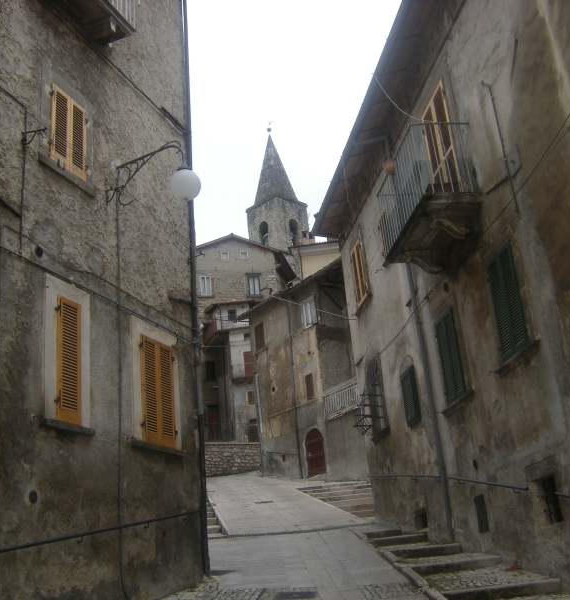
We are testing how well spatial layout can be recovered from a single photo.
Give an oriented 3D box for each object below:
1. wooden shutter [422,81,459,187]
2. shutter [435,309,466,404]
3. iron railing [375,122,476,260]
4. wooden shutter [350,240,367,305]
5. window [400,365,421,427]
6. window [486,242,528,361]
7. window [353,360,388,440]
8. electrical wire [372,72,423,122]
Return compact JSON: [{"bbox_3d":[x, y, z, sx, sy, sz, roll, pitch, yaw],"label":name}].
[{"bbox_3d":[2.391,-2.147,13.417,0.056,2.241,1.000,-1,-21,-10],"label":"wooden shutter"},{"bbox_3d":[2.485,0.863,13.316,0.056,1.311,0.790,-1,-21,-10],"label":"shutter"},{"bbox_3d":[2.066,-1.583,12.941,0.865,1.093,1.930,-1,-21,-10],"label":"iron railing"},{"bbox_3d":[1.556,-0.541,18.639,0.056,1.237,0.767,-1,-21,-10],"label":"wooden shutter"},{"bbox_3d":[2.137,1.682,15.300,0.107,0.953,0.674,-1,-21,-10],"label":"window"},{"bbox_3d":[2.825,0.043,11.218,0.093,1.348,0.791,-1,-21,-10],"label":"window"},{"bbox_3d":[1.655,1.942,17.408,0.465,1.534,1.069,-1,-21,-10],"label":"window"},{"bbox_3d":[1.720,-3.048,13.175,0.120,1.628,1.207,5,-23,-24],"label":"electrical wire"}]

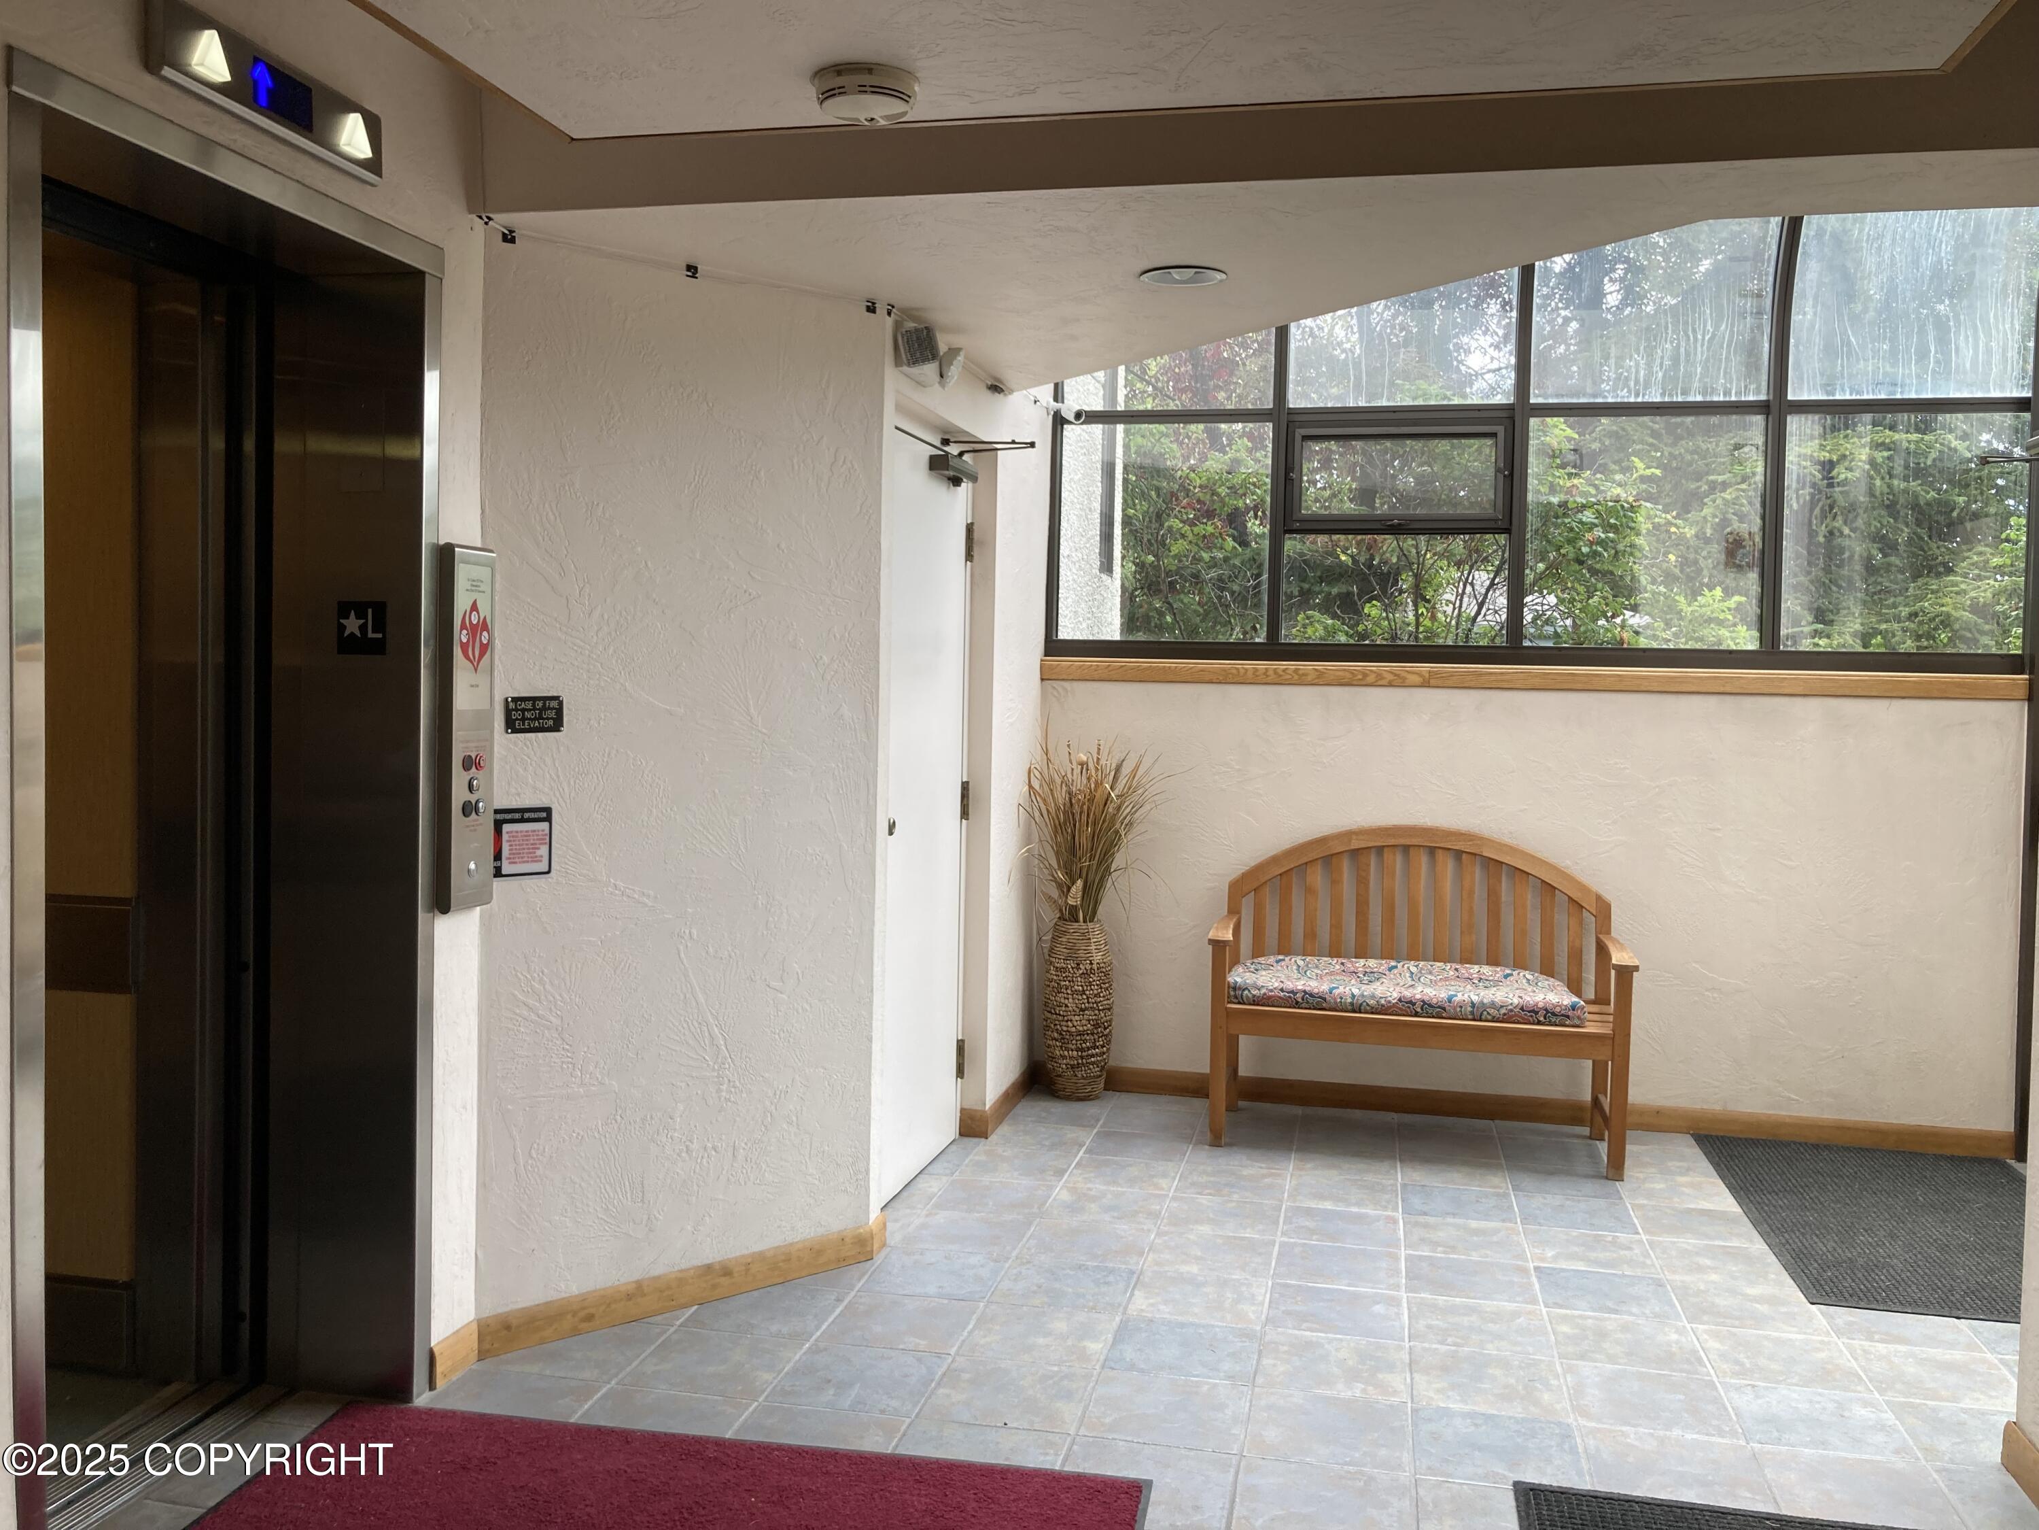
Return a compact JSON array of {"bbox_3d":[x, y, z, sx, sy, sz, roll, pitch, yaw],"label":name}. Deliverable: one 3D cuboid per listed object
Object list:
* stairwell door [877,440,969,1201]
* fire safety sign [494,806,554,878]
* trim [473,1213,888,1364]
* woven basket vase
[{"bbox_3d":[-0.295,0.136,4.601,0.052,2.039,0.915,2,2,12],"label":"stairwell door"},{"bbox_3d":[-1.013,0.155,3.338,0.145,0.148,0.006,-1,3,-41],"label":"fire safety sign"},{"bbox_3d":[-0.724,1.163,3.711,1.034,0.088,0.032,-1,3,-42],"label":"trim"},{"bbox_3d":[0.206,0.842,5.685,0.238,0.607,0.238,2,2,12],"label":"woven basket vase"}]

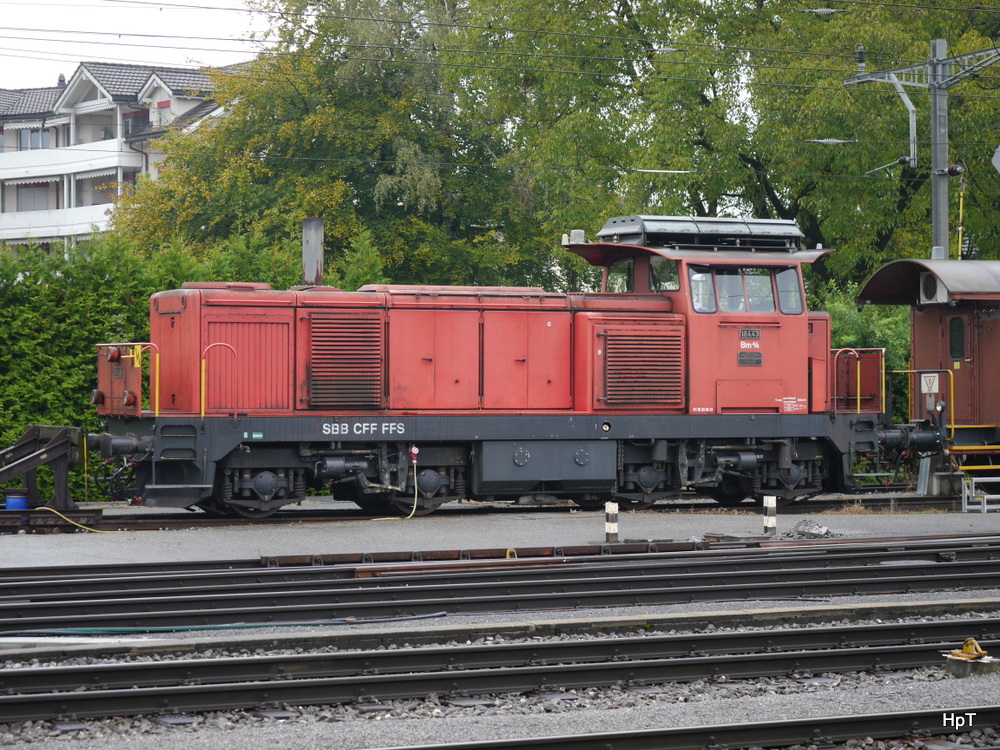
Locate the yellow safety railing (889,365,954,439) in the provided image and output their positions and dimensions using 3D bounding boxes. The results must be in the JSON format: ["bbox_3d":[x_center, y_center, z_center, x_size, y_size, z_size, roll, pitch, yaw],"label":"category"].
[{"bbox_3d":[6.630,0.458,44.713,0.100,1.120,1.920,0,0,-25],"label":"yellow safety railing"}]

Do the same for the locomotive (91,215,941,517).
[{"bbox_3d":[0.072,-0.189,41.654,12.800,4.350,3.000,0,0,-25],"label":"locomotive"}]

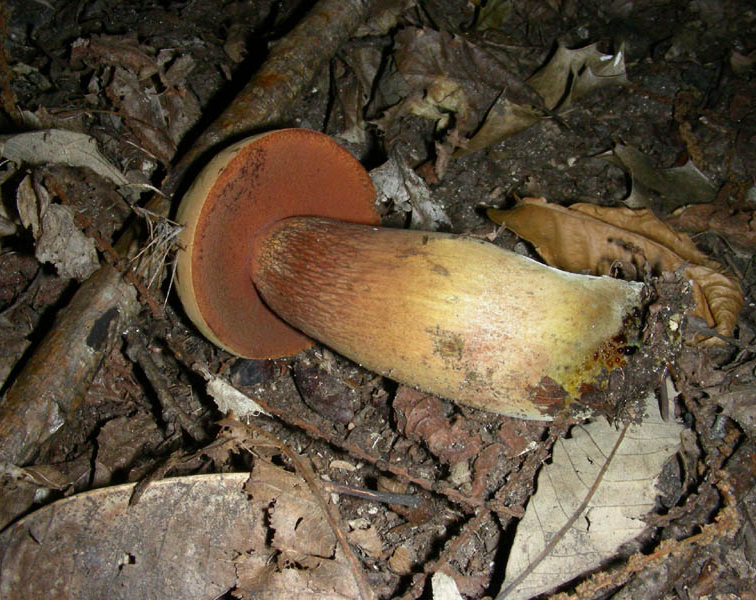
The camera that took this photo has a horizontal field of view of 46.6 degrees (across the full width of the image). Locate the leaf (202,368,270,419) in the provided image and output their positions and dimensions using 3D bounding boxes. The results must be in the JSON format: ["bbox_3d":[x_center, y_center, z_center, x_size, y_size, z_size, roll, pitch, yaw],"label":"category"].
[{"bbox_3d":[-0.065,0.044,0.385,0.040,0.009,0.012,31,62,18],"label":"leaf"}]

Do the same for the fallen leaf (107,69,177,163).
[{"bbox_3d":[-0.127,-0.104,0.480,0.025,0.010,0.079,-28,61,-17],"label":"fallen leaf"}]

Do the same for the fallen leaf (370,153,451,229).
[{"bbox_3d":[0.014,-0.053,0.447,0.029,0.011,0.055,-23,60,-14],"label":"fallen leaf"}]

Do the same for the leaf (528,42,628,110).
[{"bbox_3d":[0.112,-0.131,0.495,0.072,0.014,0.045,-22,60,-13],"label":"leaf"}]

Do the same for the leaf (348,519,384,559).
[{"bbox_3d":[-0.005,0.096,0.353,0.013,0.006,0.019,-40,65,-23],"label":"leaf"}]

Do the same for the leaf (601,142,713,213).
[{"bbox_3d":[0.141,-0.061,0.450,0.062,0.014,0.047,32,62,19],"label":"leaf"}]

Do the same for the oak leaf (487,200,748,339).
[{"bbox_3d":[0.117,-0.026,0.422,0.131,0.022,0.056,28,61,17],"label":"oak leaf"}]

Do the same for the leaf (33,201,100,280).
[{"bbox_3d":[-0.154,-0.028,0.432,0.029,0.009,0.054,-24,60,-15],"label":"leaf"}]

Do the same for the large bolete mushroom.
[{"bbox_3d":[0.012,-0.010,0.380,0.200,0.098,0.100,15,58,15],"label":"large bolete mushroom"}]

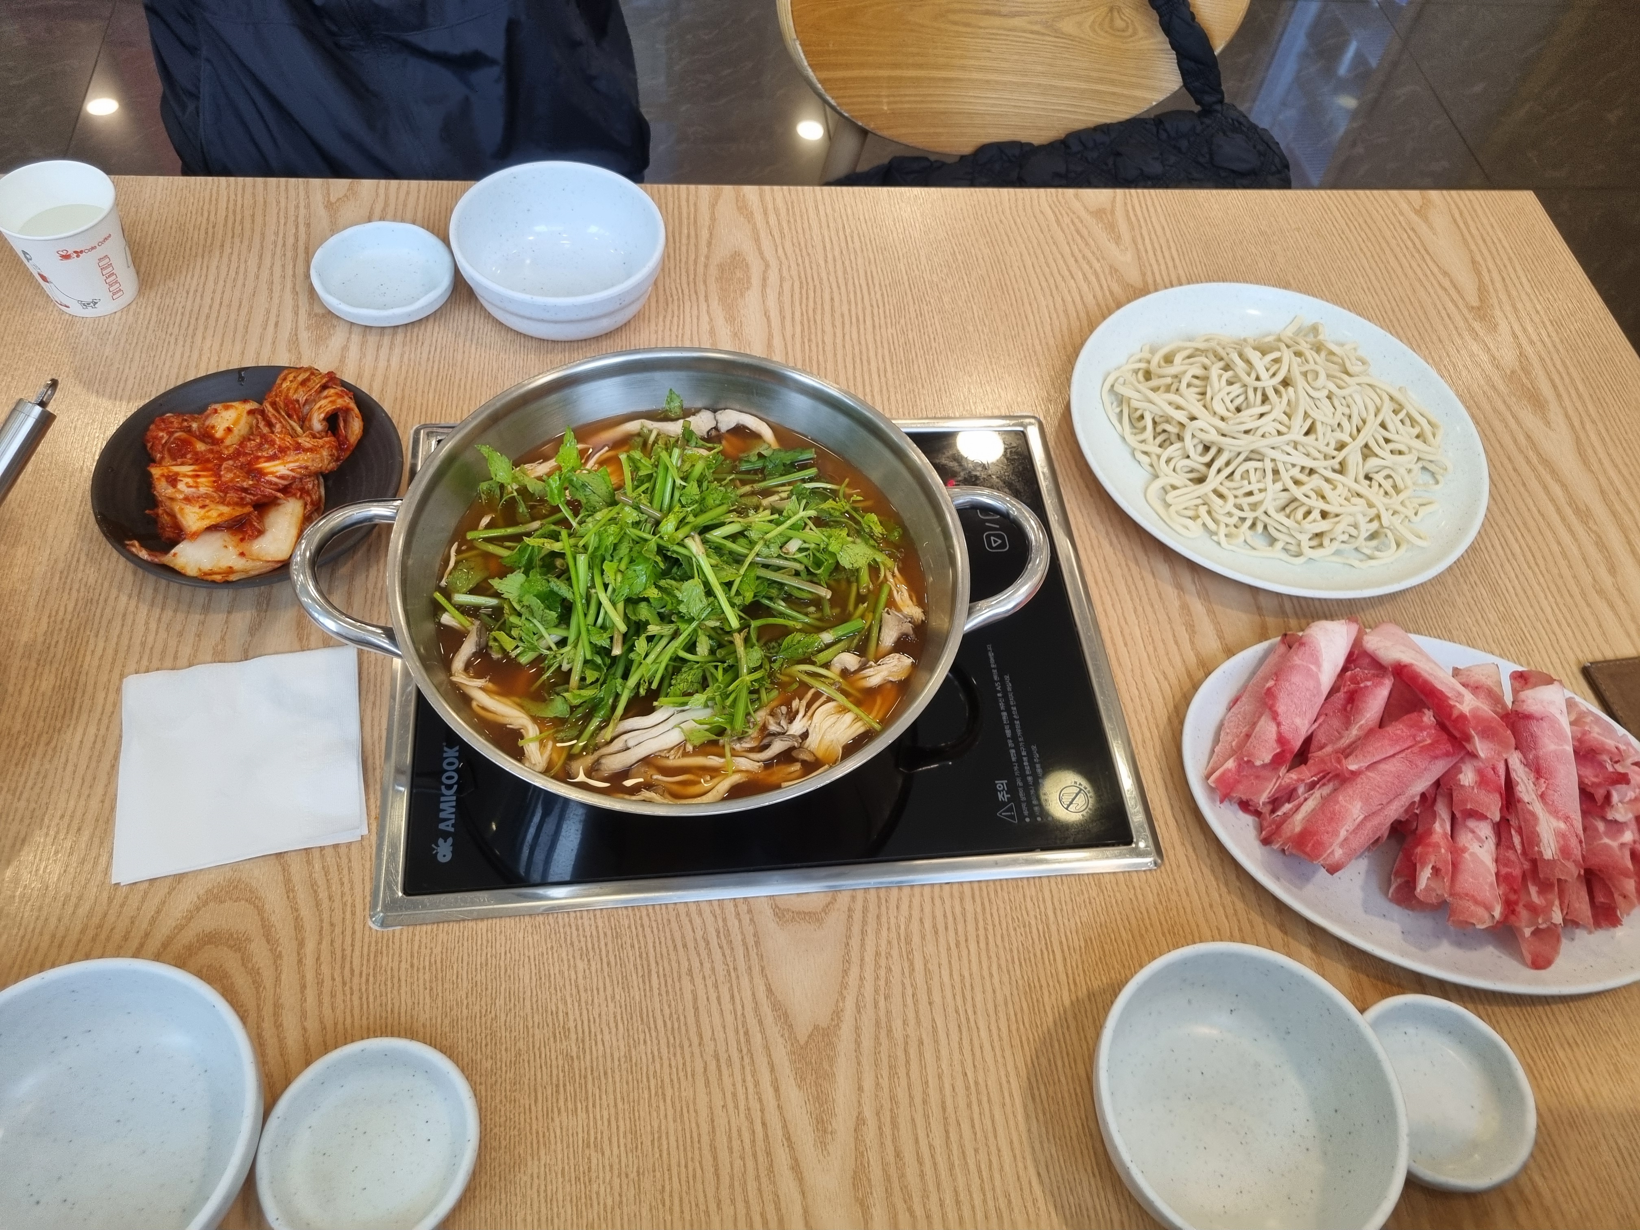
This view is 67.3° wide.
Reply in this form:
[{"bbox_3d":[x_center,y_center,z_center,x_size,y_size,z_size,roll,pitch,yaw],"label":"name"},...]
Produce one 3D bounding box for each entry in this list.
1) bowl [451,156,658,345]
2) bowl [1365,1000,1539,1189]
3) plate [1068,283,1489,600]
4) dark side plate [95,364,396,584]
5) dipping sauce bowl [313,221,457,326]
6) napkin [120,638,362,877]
[{"bbox_3d":[-0.174,-0.238,0.836,0.139,0.059,0.139,-2,57,-9],"label":"bowl"},{"bbox_3d":[0.302,0.236,0.609,0.091,0.026,0.091,4,57,-5],"label":"bowl"},{"bbox_3d":[0.310,-0.122,0.843,0.292,0.029,0.278,-18,61,-18],"label":"plate"},{"bbox_3d":[-0.334,-0.078,0.730,0.167,0.025,0.167,-2,57,-9],"label":"dark side plate"},{"bbox_3d":[-0.293,-0.226,0.833,0.092,0.024,0.092,-2,57,-9],"label":"dipping sauce bowl"},{"bbox_3d":[-0.303,0.073,0.647,0.121,0.005,0.122,-9,59,-13],"label":"napkin"}]

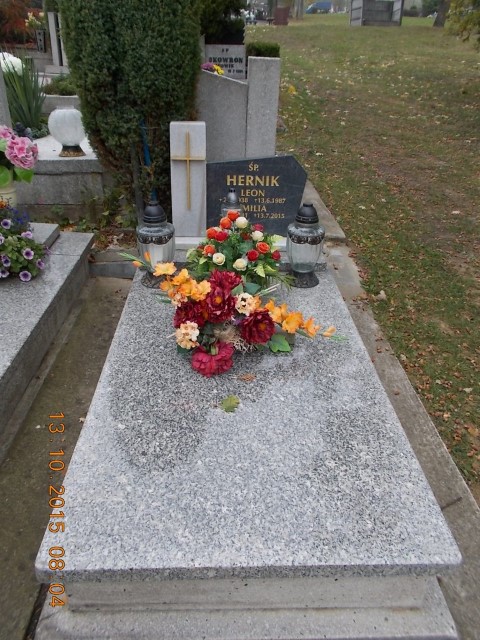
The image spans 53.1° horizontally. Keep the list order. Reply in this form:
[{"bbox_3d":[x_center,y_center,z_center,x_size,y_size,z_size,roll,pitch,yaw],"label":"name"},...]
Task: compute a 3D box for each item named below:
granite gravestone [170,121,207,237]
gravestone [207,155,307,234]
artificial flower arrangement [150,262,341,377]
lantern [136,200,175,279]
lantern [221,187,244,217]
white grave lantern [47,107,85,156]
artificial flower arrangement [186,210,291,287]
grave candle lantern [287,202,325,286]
[{"bbox_3d":[-0.245,-0.678,2.349,0.167,0.547,0.079,0,31,-3],"label":"granite gravestone"},{"bbox_3d":[0.078,-0.615,2.395,0.486,0.411,0.061,0,31,-3],"label":"gravestone"},{"bbox_3d":[0.009,-0.034,1.823,0.690,0.280,0.380,0,26,-3],"label":"artificial flower arrangement"},{"bbox_3d":[-0.405,-0.363,2.253,0.172,0.395,0.172,0,26,-3],"label":"lantern"},{"bbox_3d":[-0.036,-0.495,2.467,0.110,0.320,0.110,0,26,-3],"label":"lantern"},{"bbox_3d":[-1.110,-1.241,3.132,0.230,0.285,0.230,0,26,-3],"label":"white grave lantern"},{"bbox_3d":[-0.004,-0.334,2.269,0.470,0.345,0.320,0,26,-3],"label":"artificial flower arrangement"},{"bbox_3d":[0.325,-0.366,2.289,0.172,0.395,0.172,0,26,-3],"label":"grave candle lantern"}]

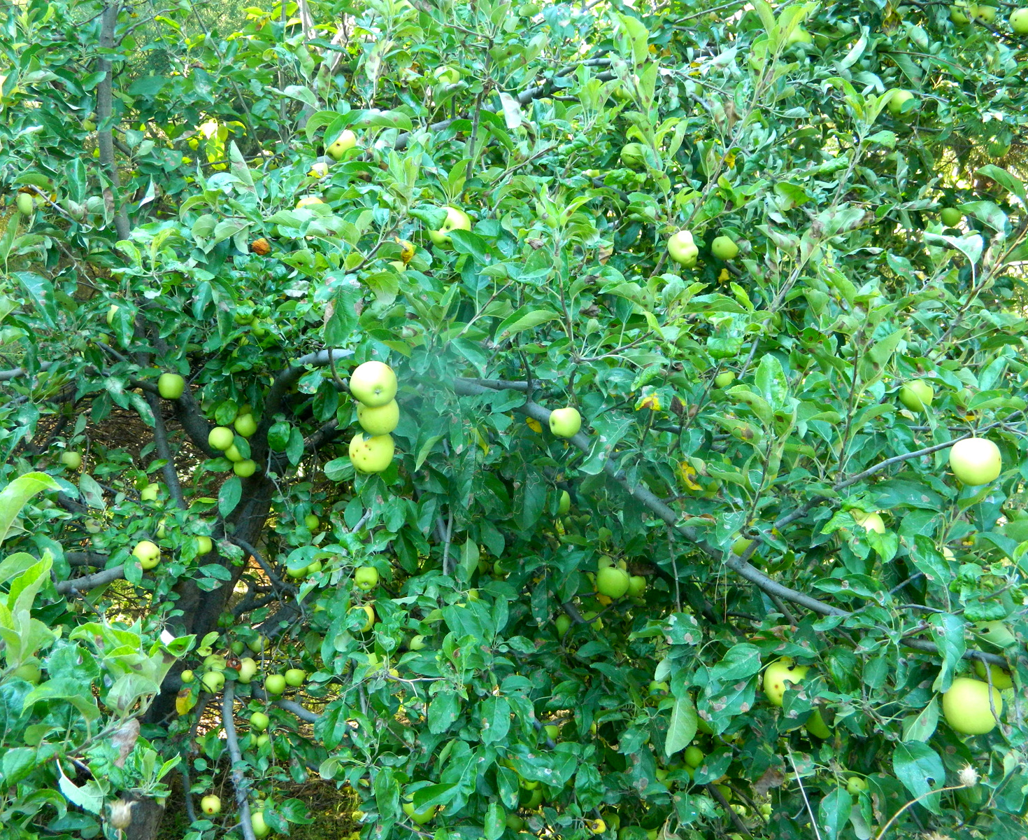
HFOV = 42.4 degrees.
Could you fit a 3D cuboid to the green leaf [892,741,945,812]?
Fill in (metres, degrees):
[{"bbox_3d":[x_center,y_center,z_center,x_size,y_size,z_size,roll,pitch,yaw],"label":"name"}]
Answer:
[{"bbox_3d":[0.449,0.396,1.470,0.055,0.092,0.020,-30,-22,-3],"label":"green leaf"}]

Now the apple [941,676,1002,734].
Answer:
[{"bbox_3d":[0.518,0.323,1.500,0.067,0.064,0.067,0,8,0],"label":"apple"}]

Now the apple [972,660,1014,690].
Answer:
[{"bbox_3d":[0.690,0.355,1.900,0.061,0.057,0.061,0,8,0],"label":"apple"}]

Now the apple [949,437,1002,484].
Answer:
[{"bbox_3d":[0.589,0.052,1.690,0.066,0.061,0.066,0,8,0],"label":"apple"}]

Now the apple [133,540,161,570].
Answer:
[{"bbox_3d":[-0.775,0.284,2.800,0.060,0.059,0.060,0,8,0],"label":"apple"}]

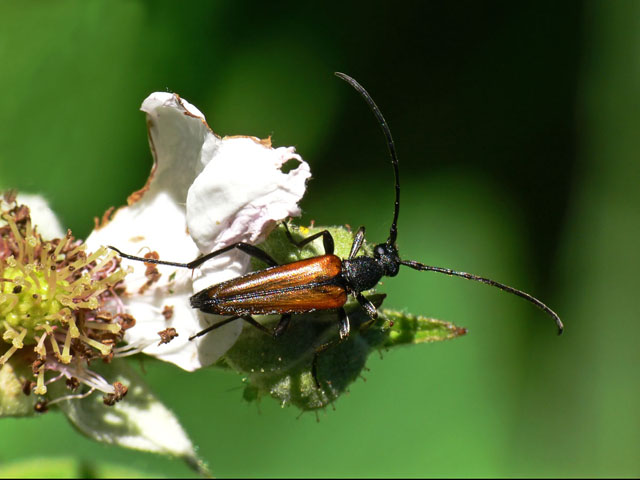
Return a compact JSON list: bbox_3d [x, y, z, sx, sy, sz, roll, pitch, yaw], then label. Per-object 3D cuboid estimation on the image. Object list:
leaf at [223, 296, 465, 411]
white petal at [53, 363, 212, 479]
[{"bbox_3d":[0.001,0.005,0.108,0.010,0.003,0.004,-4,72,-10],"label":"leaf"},{"bbox_3d":[-0.008,0.008,0.109,0.003,0.008,0.002,-53,13,-10],"label":"white petal"}]

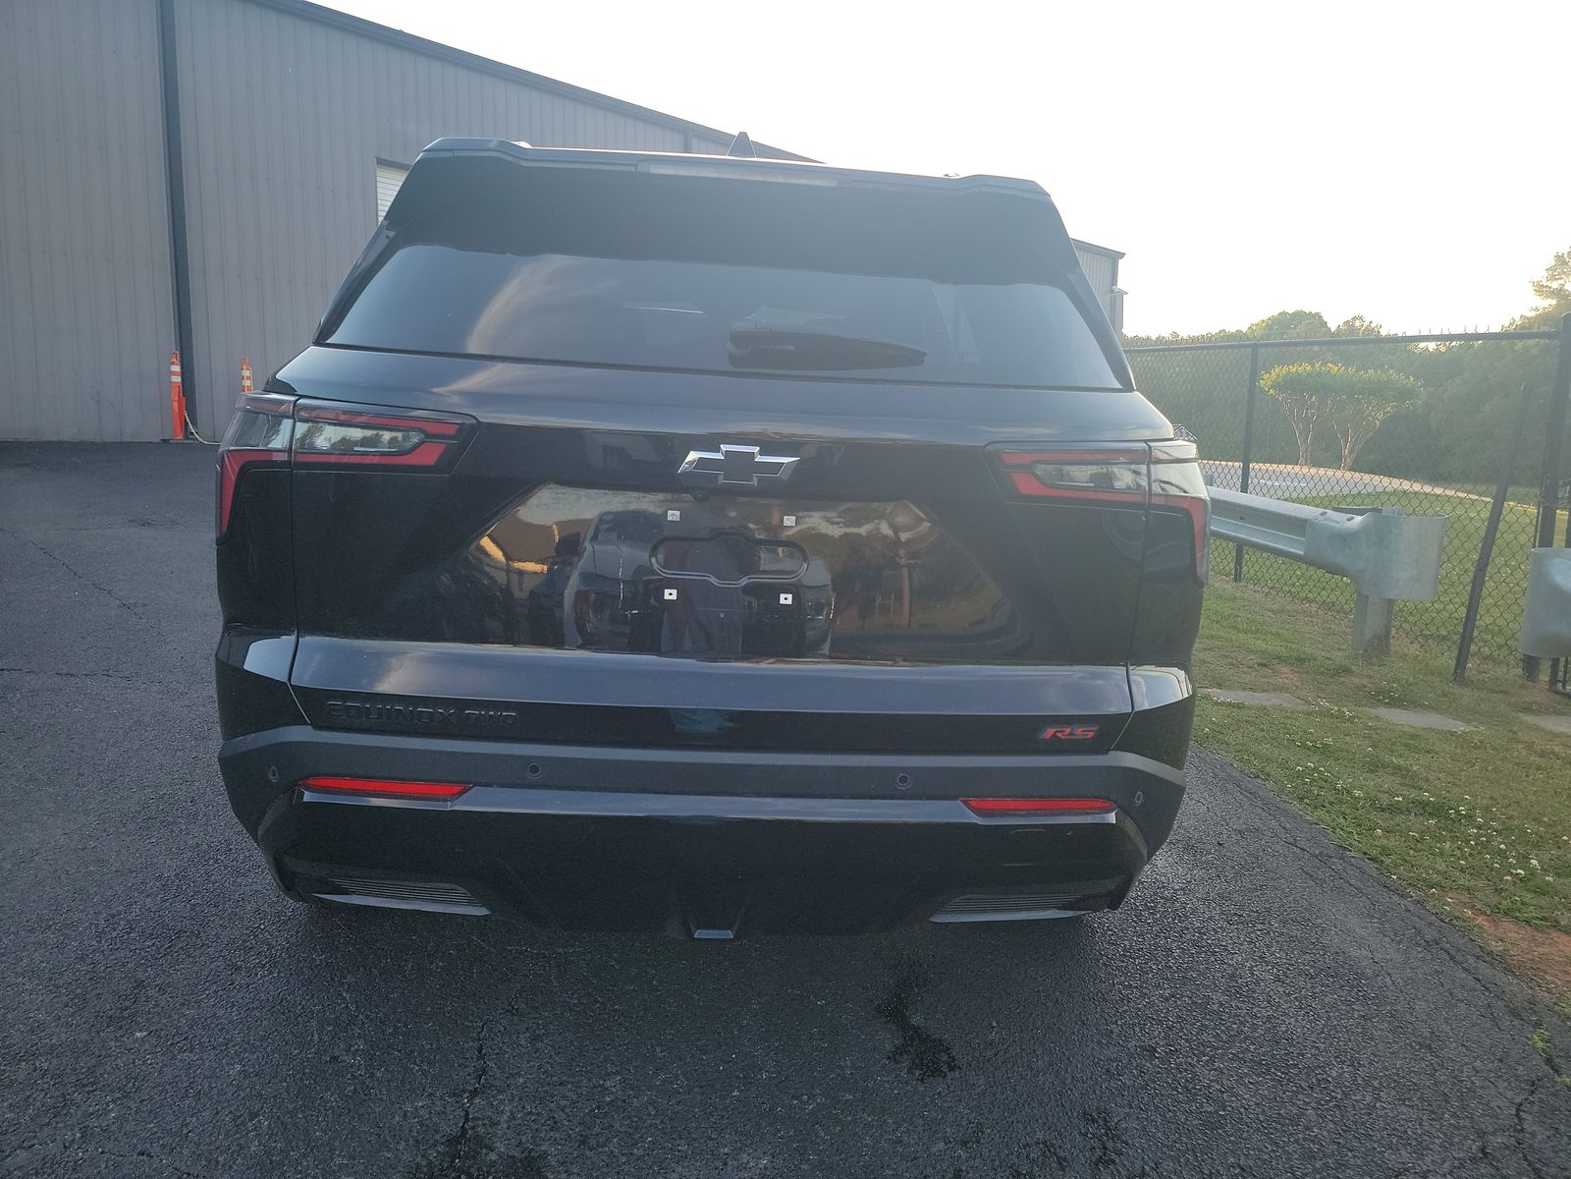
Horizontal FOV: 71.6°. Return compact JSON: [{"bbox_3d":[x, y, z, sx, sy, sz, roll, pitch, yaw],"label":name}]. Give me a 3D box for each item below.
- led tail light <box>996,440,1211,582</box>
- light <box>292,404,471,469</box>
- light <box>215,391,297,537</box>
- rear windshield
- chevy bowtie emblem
[{"bbox_3d":[0.532,-0.127,1.792,0.440,0.245,0.180,1,8,-13],"label":"led tail light"},{"bbox_3d":[-0.606,-0.224,1.630,0.255,0.110,0.080,3,8,2],"label":"light"},{"bbox_3d":[-0.829,-0.193,1.705,0.190,0.240,0.180,4,8,5],"label":"light"},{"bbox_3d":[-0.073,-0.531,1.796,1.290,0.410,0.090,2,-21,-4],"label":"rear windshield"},{"bbox_3d":[-0.068,-0.183,1.612,0.181,0.062,0.018,2,8,-4],"label":"chevy bowtie emblem"}]

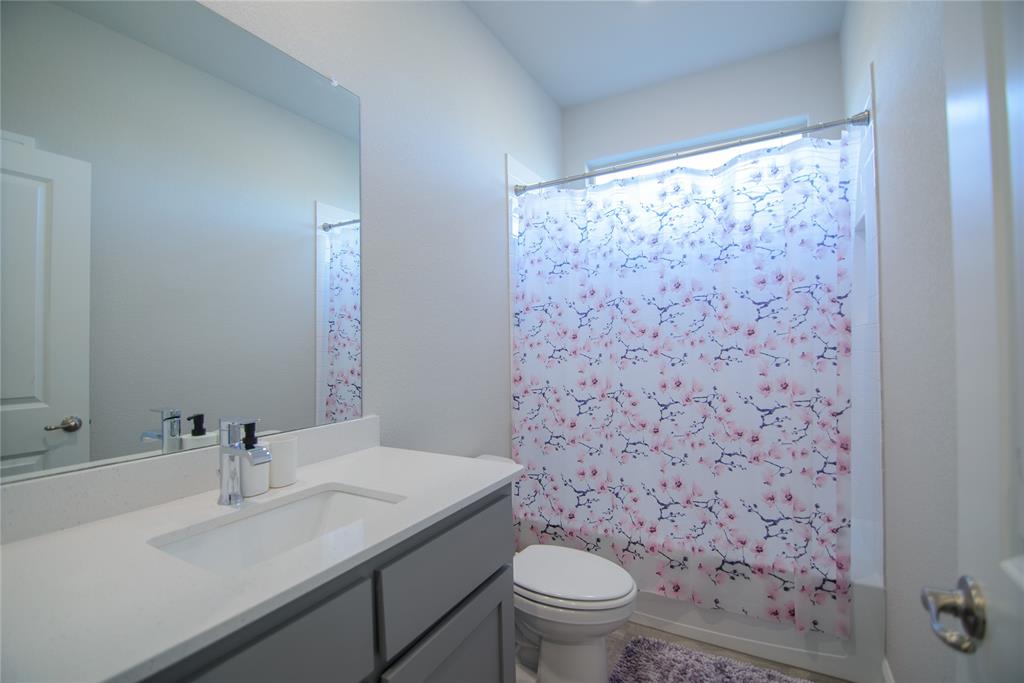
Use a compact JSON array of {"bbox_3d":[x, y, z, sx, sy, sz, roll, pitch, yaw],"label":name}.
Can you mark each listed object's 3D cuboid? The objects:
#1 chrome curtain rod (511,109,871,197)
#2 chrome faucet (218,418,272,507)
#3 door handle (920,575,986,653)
[{"bbox_3d":[0.665,-0.805,2.024,1.473,0.057,0.057,-1,-1,29],"label":"chrome curtain rod"},{"bbox_3d":[-0.564,0.255,0.963,0.123,0.183,0.044,-1,-1,29],"label":"chrome faucet"},{"bbox_3d":[0.524,0.318,0.534,0.052,0.068,0.122,-1,-1,28],"label":"door handle"}]

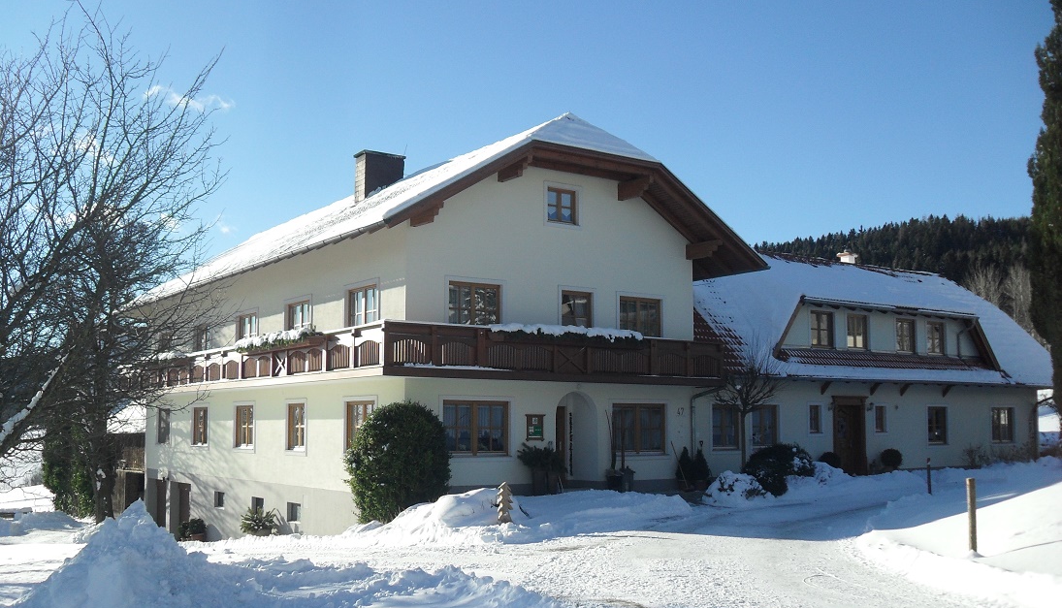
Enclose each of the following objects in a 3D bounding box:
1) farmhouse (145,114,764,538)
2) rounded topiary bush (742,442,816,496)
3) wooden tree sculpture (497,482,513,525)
[{"bbox_3d":[-5.139,1.530,35.987,12.000,12.000,24.400,5,-8,-34],"label":"farmhouse"},{"bbox_3d":[6.312,4.208,27.400,1.800,1.420,1.700,0,-7,0],"label":"rounded topiary bush"},{"bbox_3d":[-0.478,3.638,19.600,0.280,0.840,0.260,0,-7,-1],"label":"wooden tree sculpture"}]

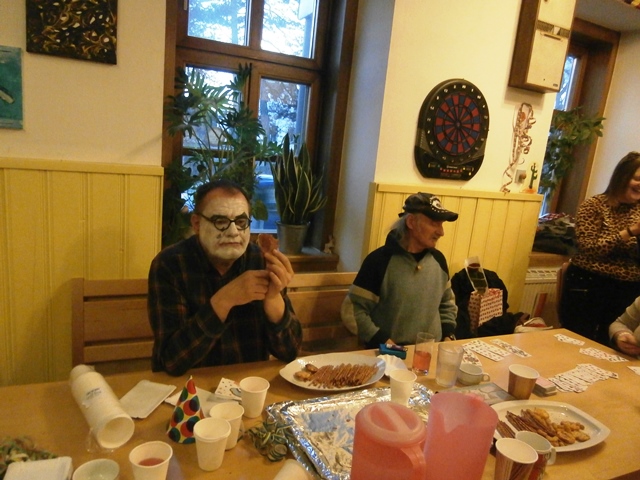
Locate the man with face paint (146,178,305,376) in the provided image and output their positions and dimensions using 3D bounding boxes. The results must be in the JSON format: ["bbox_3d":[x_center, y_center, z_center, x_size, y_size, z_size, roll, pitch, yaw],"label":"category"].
[{"bbox_3d":[-0.316,0.447,1.486,0.550,1.260,0.720,0,12,-24],"label":"man with face paint"}]

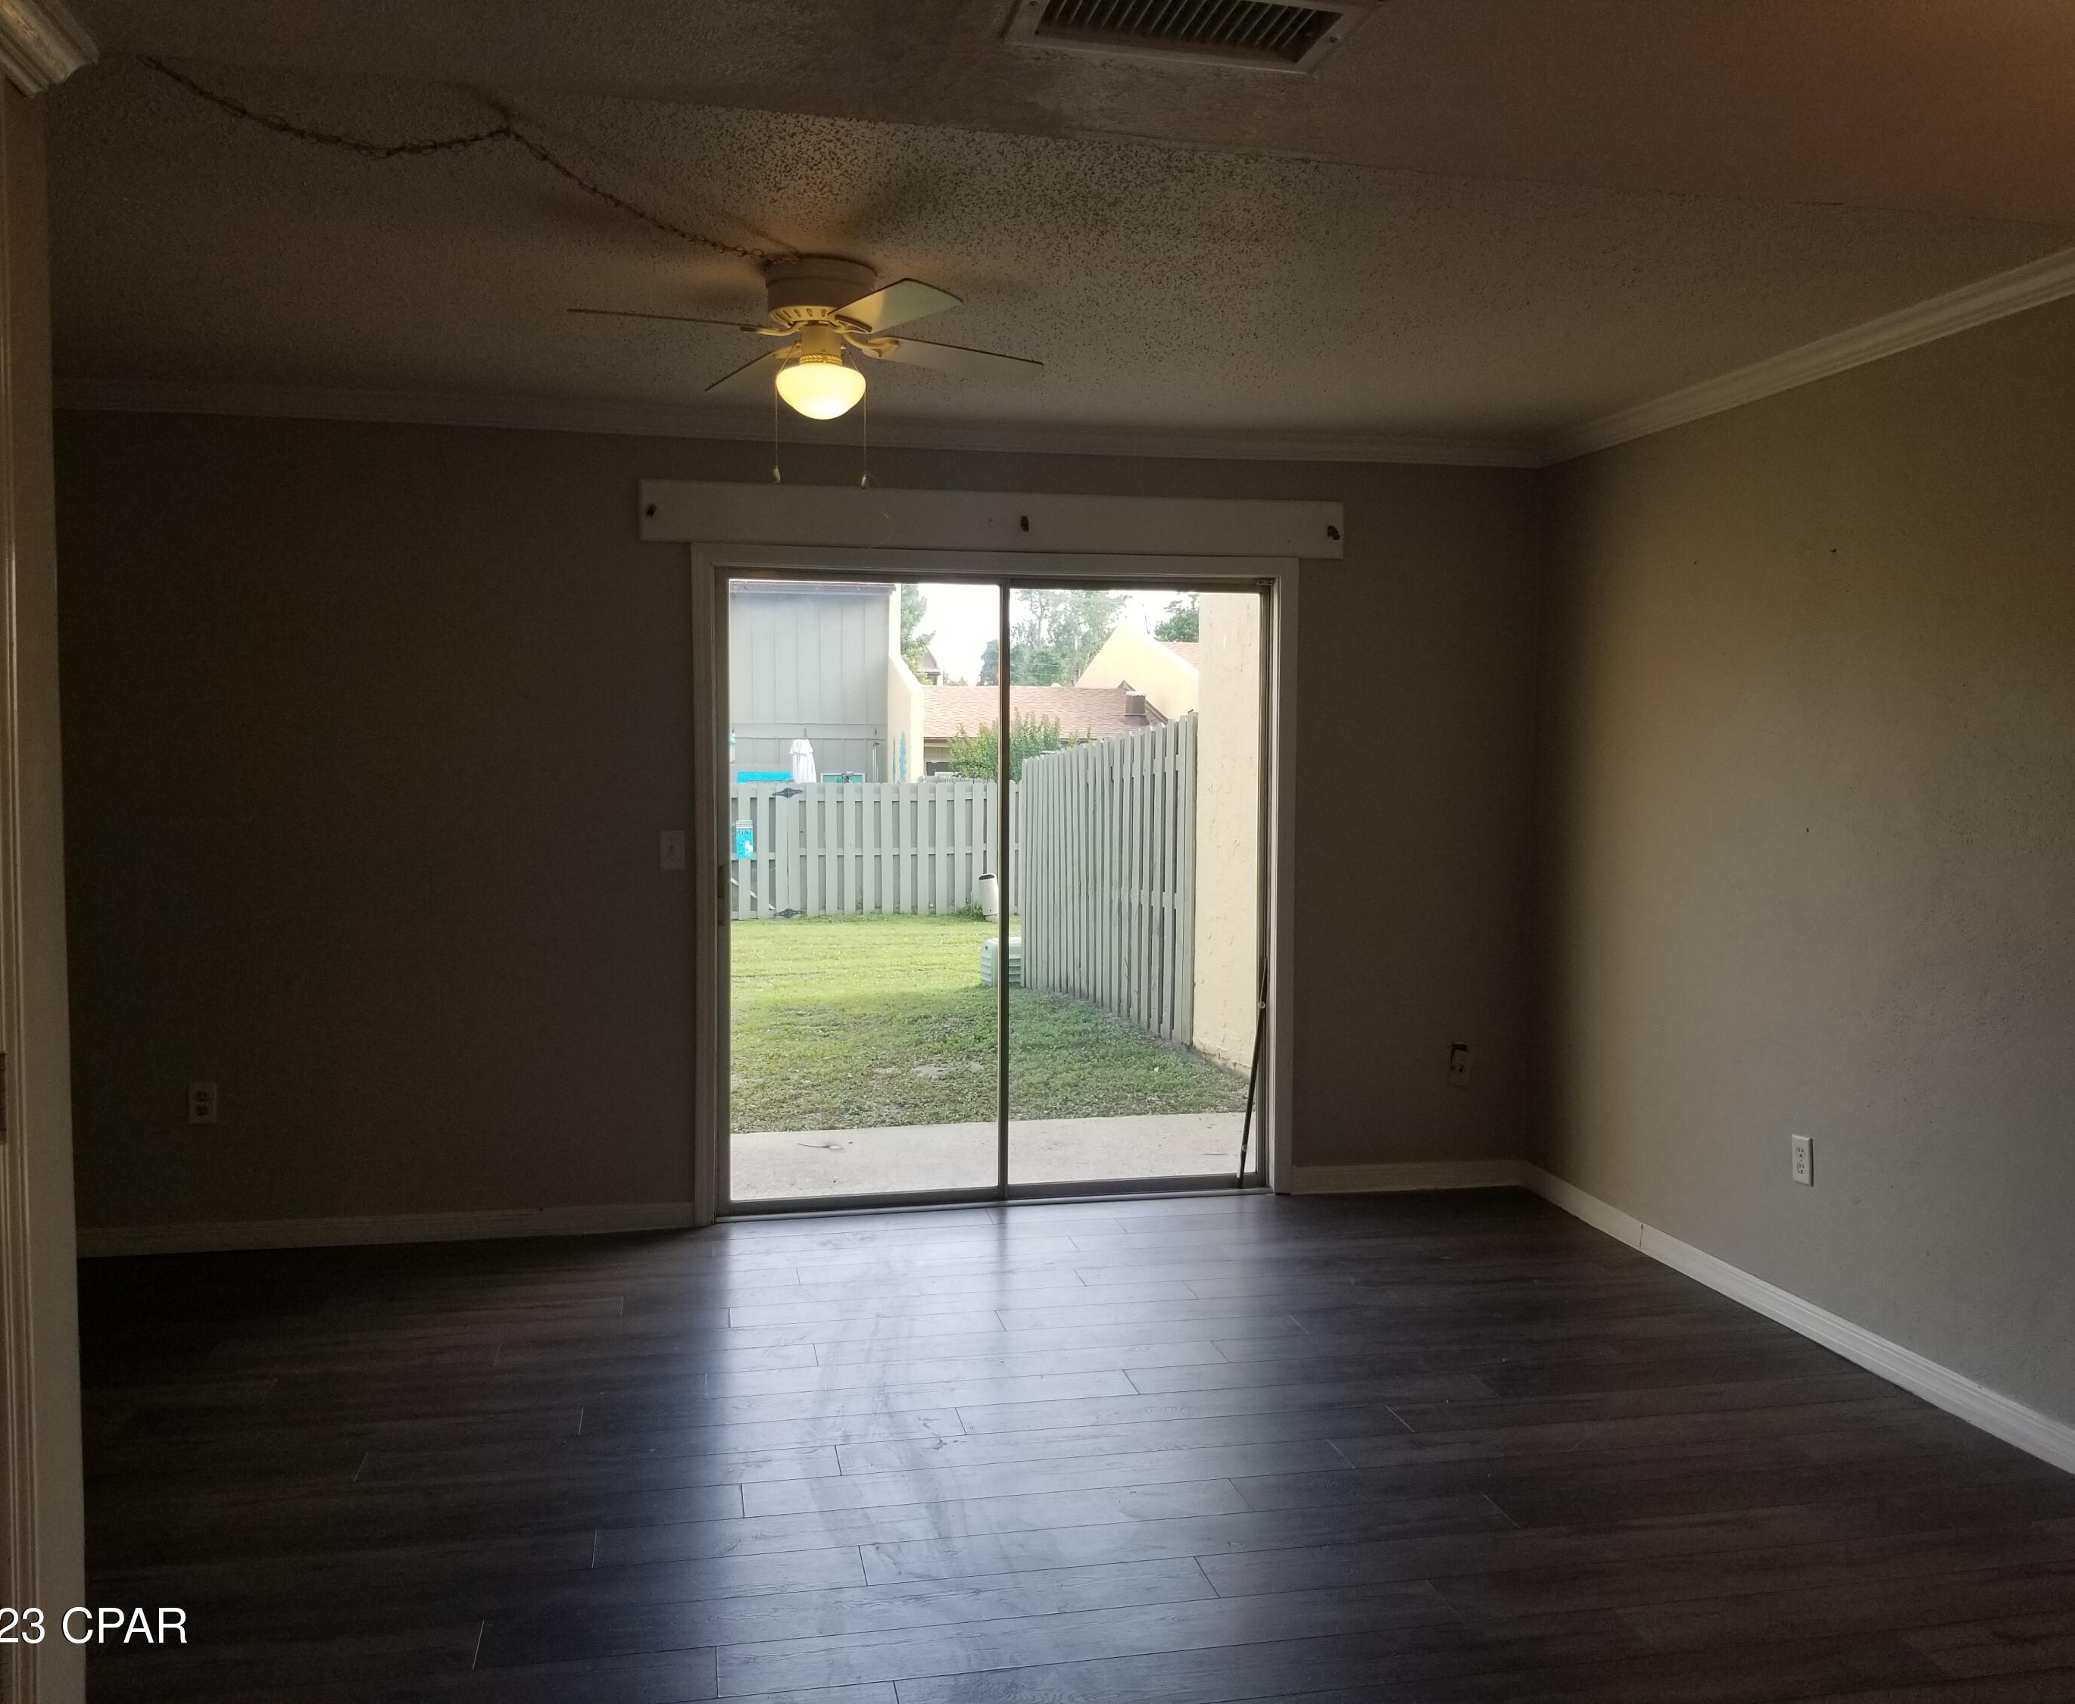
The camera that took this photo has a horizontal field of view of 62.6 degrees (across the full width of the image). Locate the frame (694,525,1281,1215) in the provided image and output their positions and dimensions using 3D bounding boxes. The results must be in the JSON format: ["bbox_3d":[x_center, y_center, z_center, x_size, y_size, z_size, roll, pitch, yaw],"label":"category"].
[{"bbox_3d":[-0.108,0.100,5.370,1.903,2.063,0.110,0,3,-11],"label":"frame"}]

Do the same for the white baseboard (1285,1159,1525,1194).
[{"bbox_3d":[1.229,1.079,5.654,0.814,0.086,0.015,0,3,-11],"label":"white baseboard"}]

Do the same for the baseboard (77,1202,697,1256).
[{"bbox_3d":[-1.940,1.105,5.009,1.847,0.082,0.015,0,3,-11],"label":"baseboard"}]

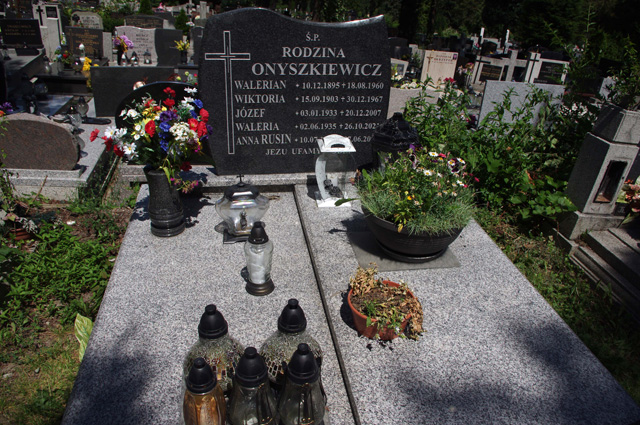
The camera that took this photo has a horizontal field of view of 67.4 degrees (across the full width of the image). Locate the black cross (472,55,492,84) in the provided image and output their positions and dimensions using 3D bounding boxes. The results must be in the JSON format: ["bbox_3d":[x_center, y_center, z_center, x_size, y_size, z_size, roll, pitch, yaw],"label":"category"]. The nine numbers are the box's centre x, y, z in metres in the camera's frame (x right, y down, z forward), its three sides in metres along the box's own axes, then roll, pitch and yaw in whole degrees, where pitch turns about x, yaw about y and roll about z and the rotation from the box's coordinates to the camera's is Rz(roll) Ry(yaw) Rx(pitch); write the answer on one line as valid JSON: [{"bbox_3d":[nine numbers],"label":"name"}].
[{"bbox_3d":[2.519,-2.229,7.500,0.250,0.480,0.040,8,28,9],"label":"black cross"}]

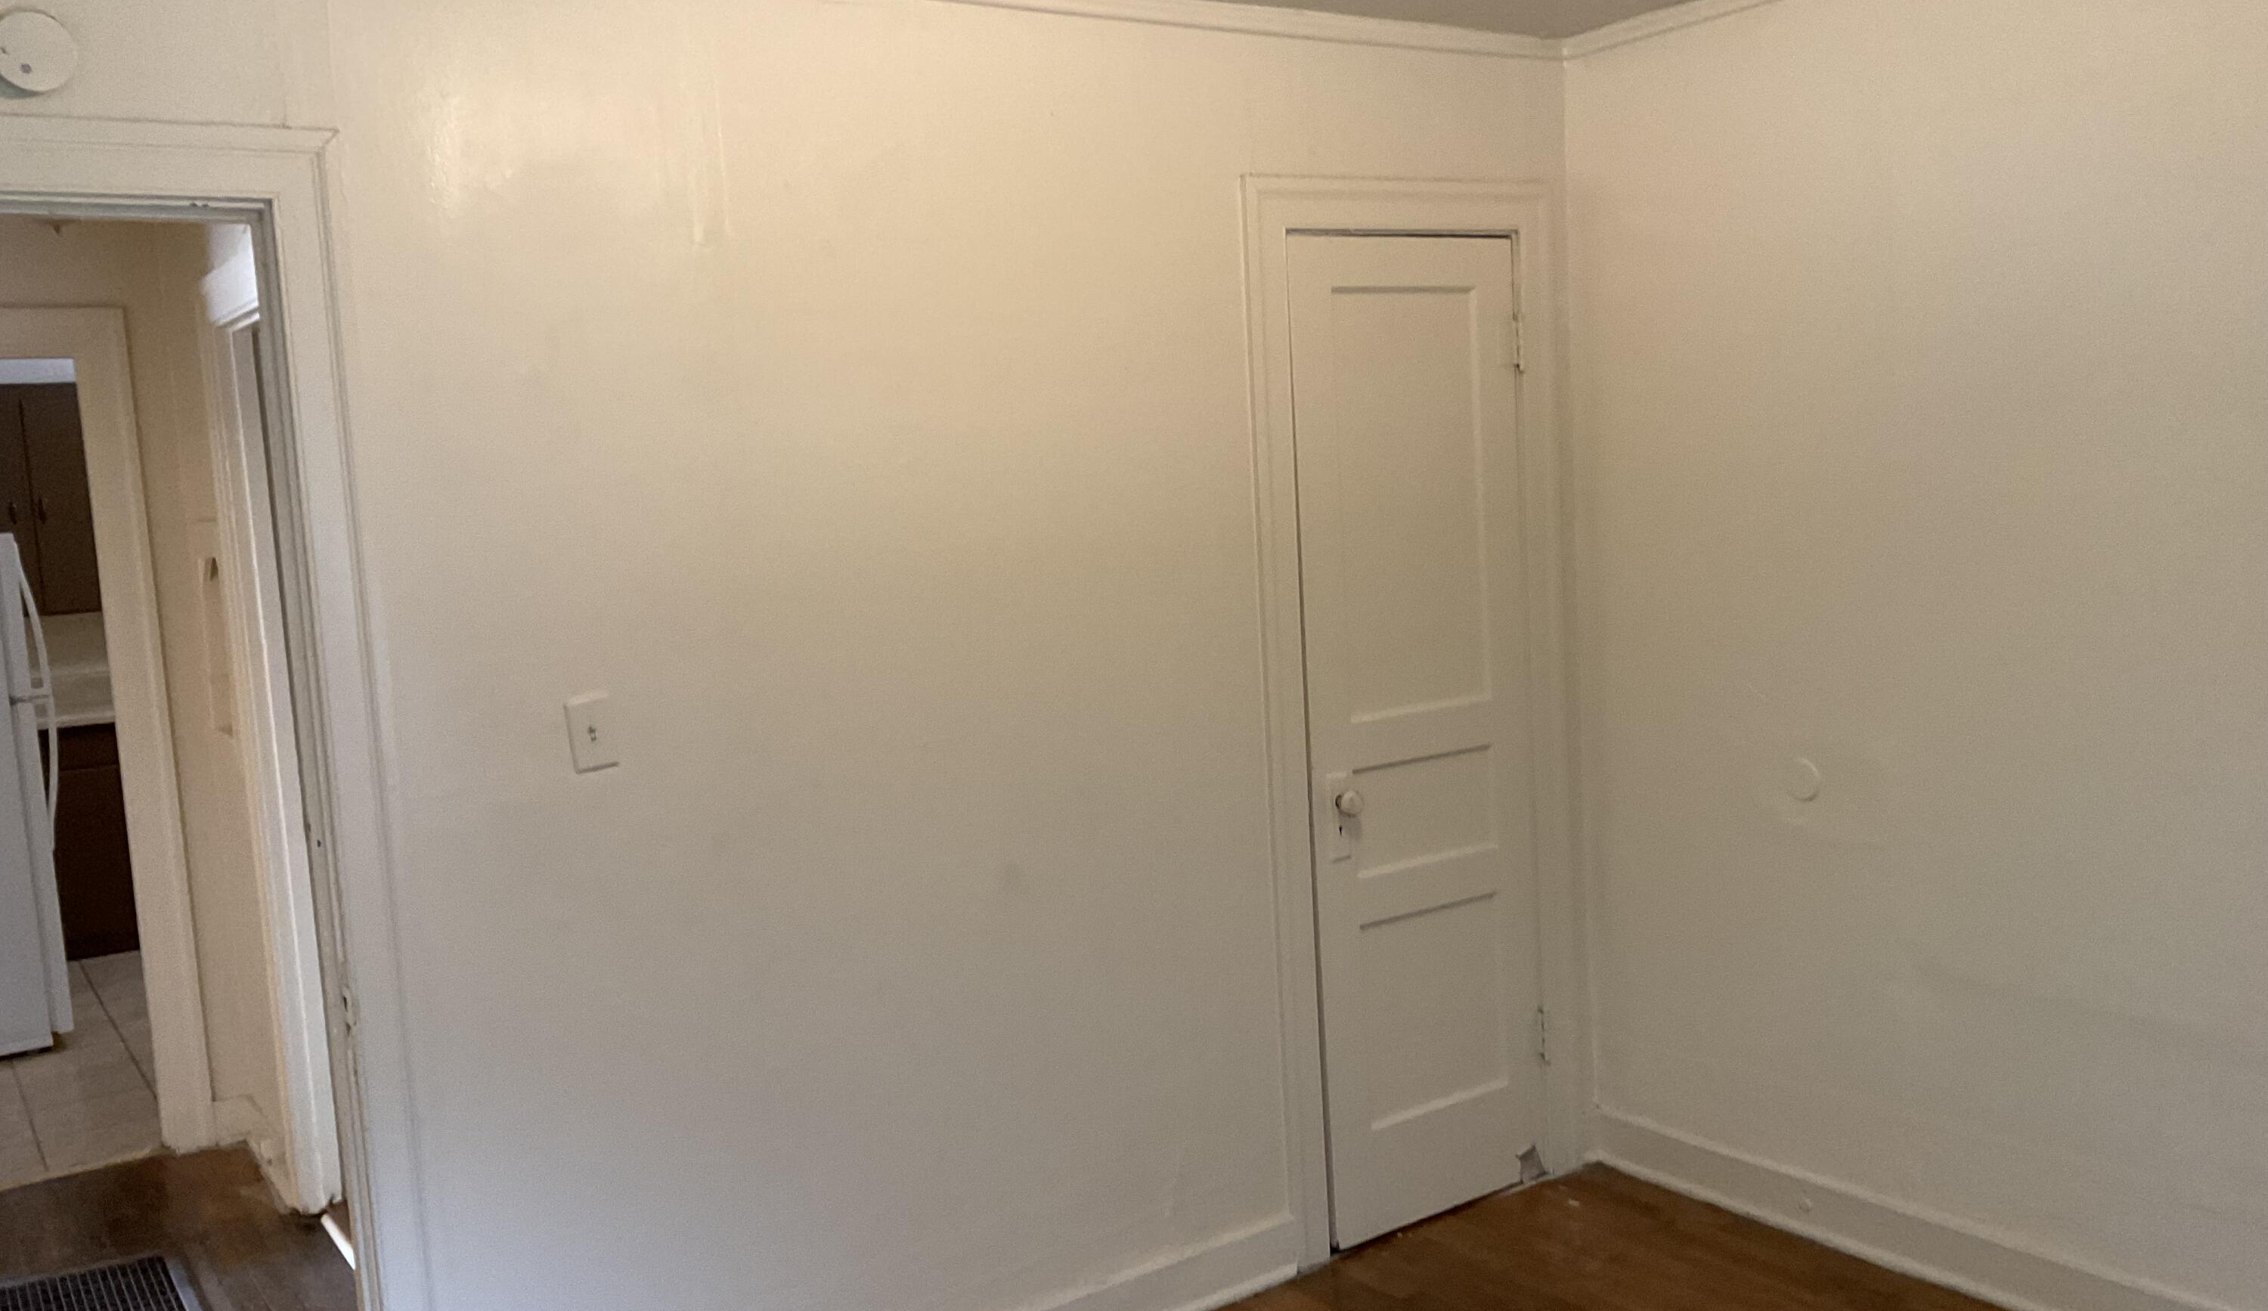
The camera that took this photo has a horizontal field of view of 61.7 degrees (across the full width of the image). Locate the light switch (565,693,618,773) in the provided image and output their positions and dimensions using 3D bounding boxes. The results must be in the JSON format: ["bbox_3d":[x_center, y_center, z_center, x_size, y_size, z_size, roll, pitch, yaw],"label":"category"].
[{"bbox_3d":[-0.838,0.120,2.935,0.070,0.114,0.014,-8,7,-34],"label":"light switch"}]

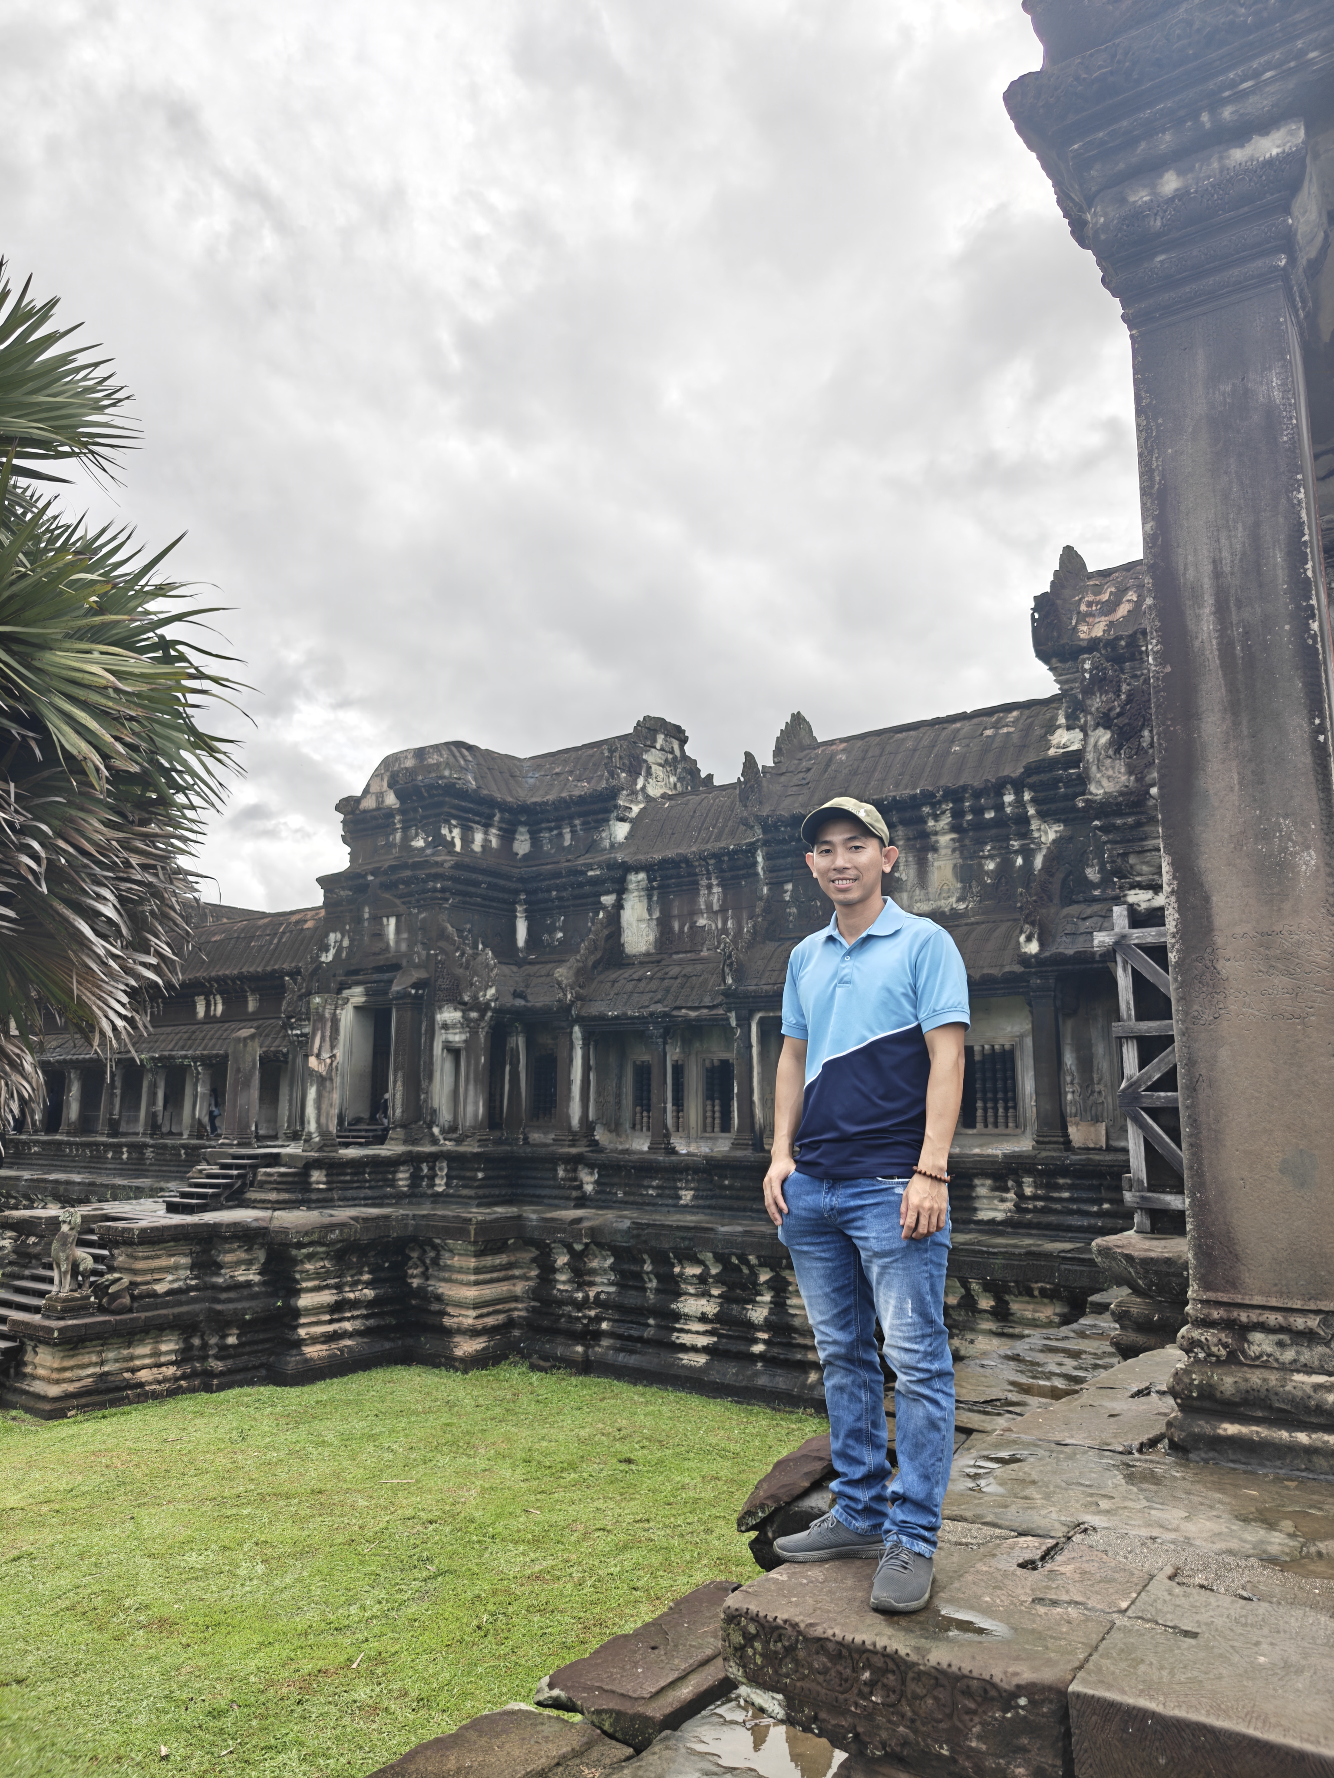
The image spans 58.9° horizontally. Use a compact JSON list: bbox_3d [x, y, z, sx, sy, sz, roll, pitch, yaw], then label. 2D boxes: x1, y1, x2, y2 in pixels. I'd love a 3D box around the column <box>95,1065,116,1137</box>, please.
[{"bbox_3d":[-19.637,7.440,41.493,0.530,2.450,0.530,-7,-14,35],"label":"column"}]

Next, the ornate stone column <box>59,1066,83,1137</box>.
[{"bbox_3d":[-21.587,7.733,42.846,0.530,2.450,0.530,-7,-14,35],"label":"ornate stone column"}]

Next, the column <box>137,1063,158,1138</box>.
[{"bbox_3d":[-17.487,7.216,39.981,0.530,2.450,0.530,-7,-14,35],"label":"column"}]

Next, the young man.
[{"bbox_3d":[0.430,0.628,2.710,0.490,1.720,0.340,-7,-13,32],"label":"young man"}]

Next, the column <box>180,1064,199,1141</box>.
[{"bbox_3d":[-15.463,6.960,38.566,0.530,2.450,0.530,-7,-14,35],"label":"column"}]

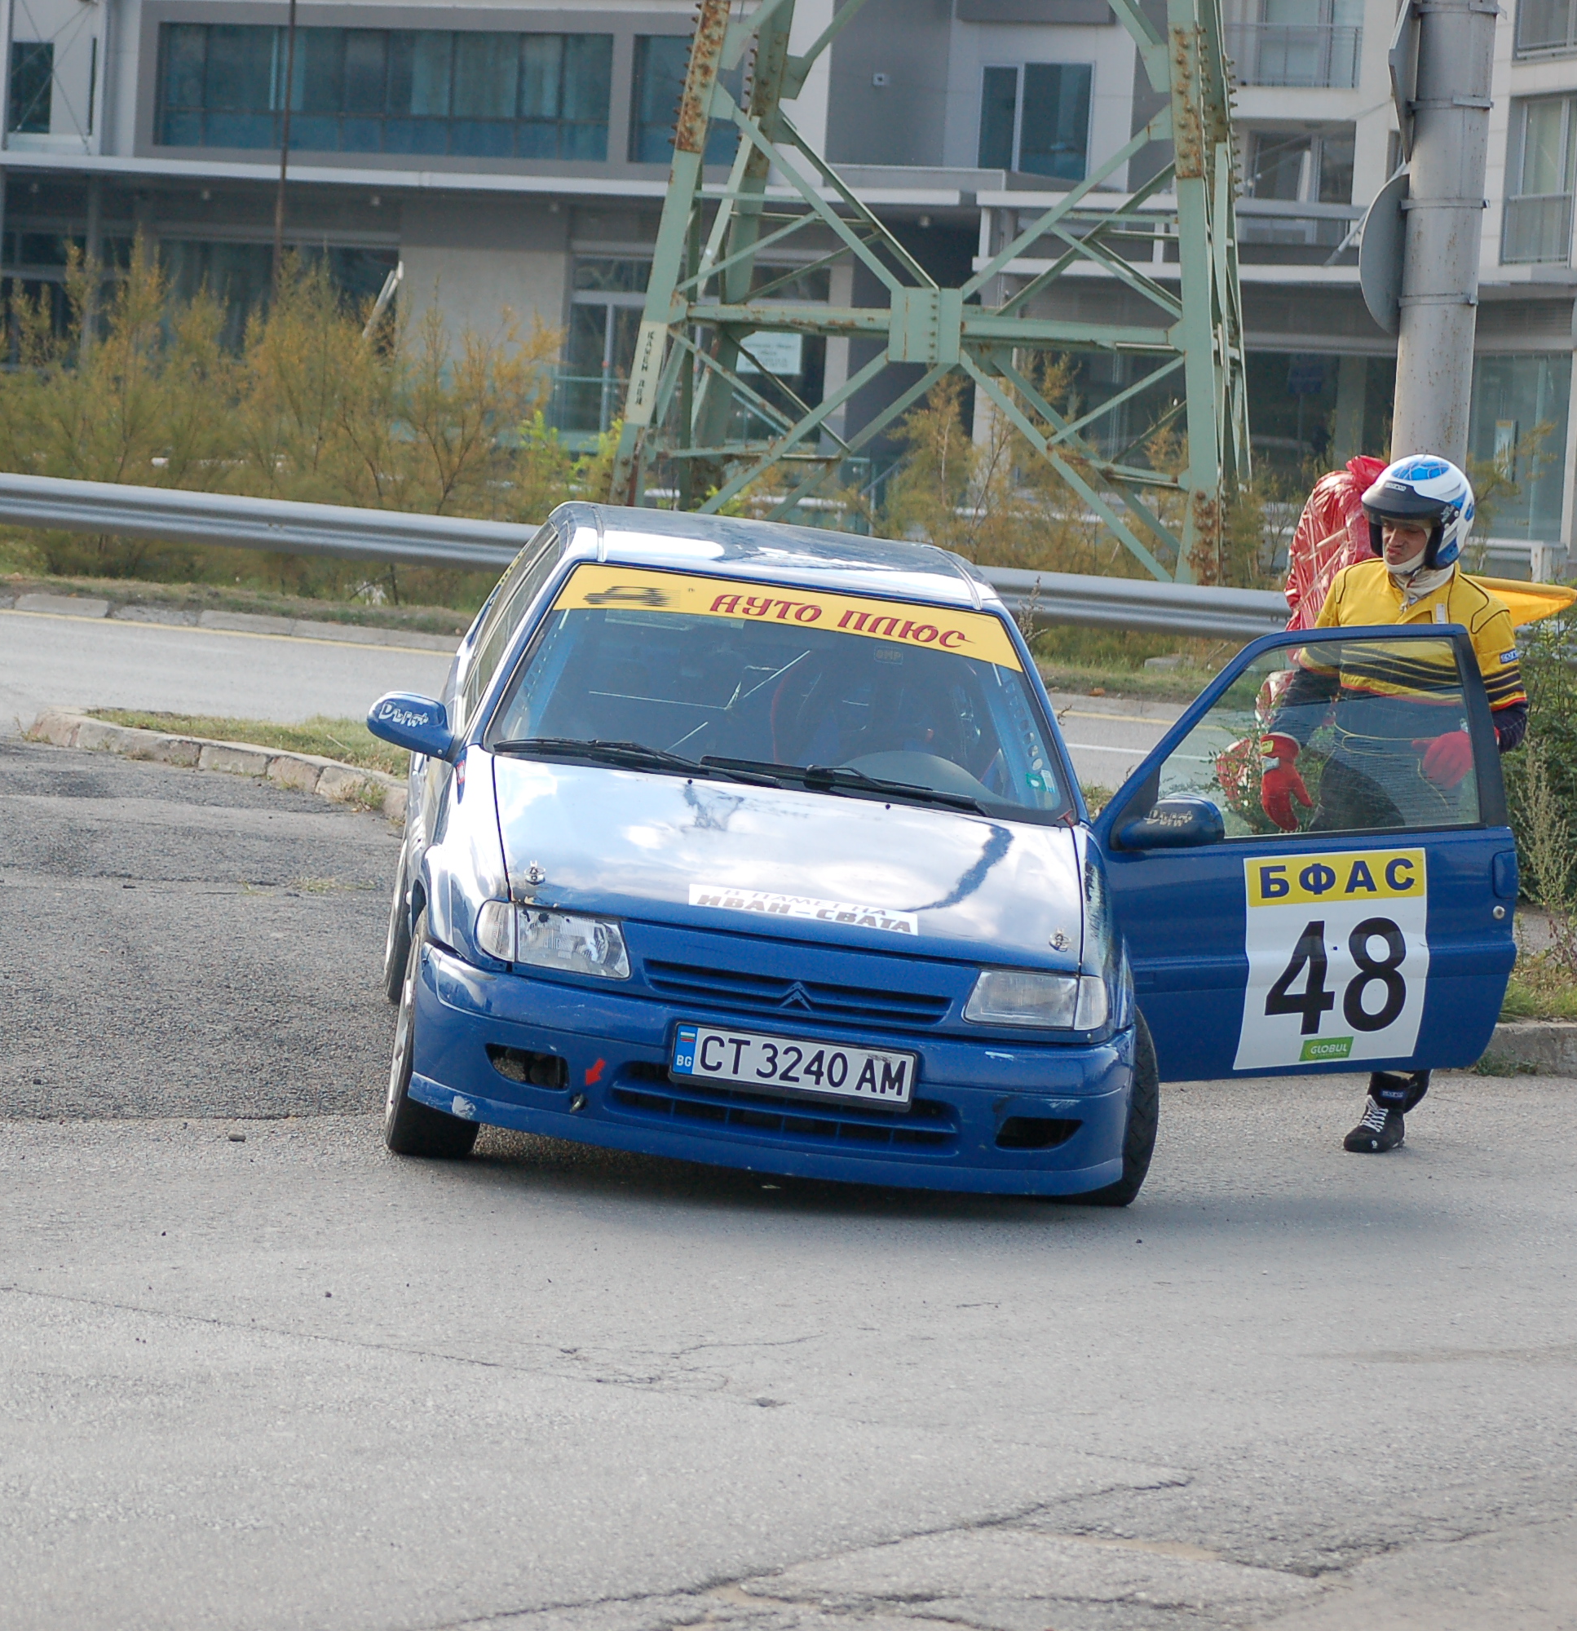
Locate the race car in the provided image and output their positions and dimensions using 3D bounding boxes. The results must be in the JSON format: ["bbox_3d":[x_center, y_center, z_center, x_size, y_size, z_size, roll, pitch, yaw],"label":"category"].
[{"bbox_3d":[0.326,0.098,16.332,2.670,1.380,3.700,5,5,-4],"label":"race car"}]

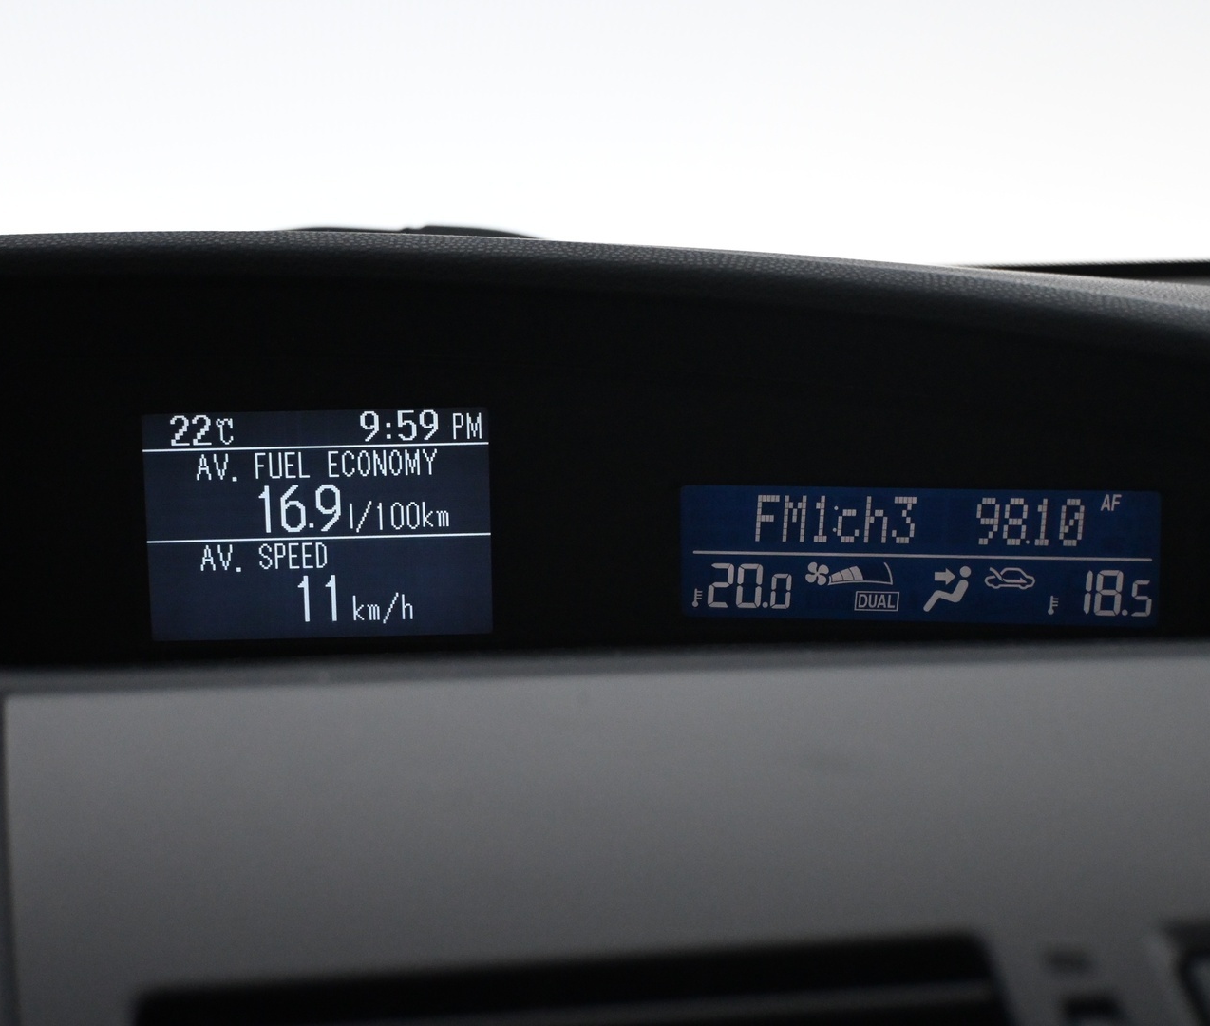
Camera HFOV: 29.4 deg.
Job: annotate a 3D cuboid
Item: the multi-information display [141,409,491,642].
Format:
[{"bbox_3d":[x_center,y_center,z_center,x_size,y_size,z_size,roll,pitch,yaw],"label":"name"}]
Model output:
[{"bbox_3d":[-0.058,0.002,0.468,0.069,0.046,0.008,-1,11,-3],"label":"multi-information display"}]

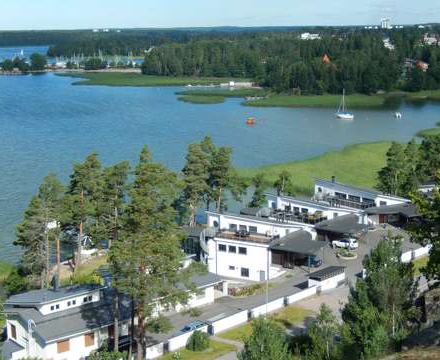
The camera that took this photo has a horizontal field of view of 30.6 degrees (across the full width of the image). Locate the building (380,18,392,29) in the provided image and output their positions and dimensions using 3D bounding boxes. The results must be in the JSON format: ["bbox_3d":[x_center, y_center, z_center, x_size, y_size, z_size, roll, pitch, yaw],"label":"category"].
[{"bbox_3d":[454.060,-426.710,2200.000,22.000,36.000,20.000,4,11,20],"label":"building"}]

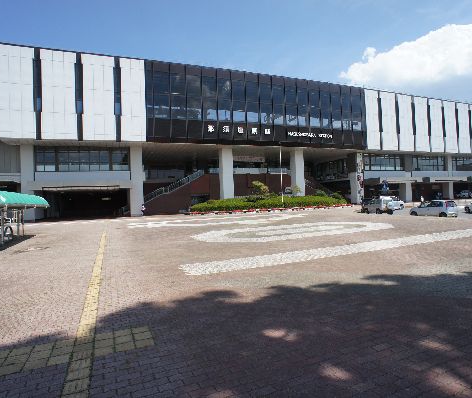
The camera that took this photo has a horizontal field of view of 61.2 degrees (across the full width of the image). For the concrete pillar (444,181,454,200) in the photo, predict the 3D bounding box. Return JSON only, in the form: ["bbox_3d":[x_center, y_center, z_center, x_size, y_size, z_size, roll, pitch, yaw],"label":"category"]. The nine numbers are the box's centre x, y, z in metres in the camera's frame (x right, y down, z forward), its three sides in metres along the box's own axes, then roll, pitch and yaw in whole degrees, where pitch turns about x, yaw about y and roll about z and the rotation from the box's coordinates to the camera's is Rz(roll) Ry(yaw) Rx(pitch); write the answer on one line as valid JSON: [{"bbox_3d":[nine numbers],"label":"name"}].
[{"bbox_3d":[49.263,-1.921,92.520,1.692,4.183,1.643,-2,0,-28],"label":"concrete pillar"}]

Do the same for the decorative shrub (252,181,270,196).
[{"bbox_3d":[3.729,-1.367,61.753,2.100,2.700,1.900,-2,0,-28],"label":"decorative shrub"}]

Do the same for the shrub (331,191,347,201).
[{"bbox_3d":[18.311,-0.548,70.491,1.950,1.800,1.900,-2,0,-28],"label":"shrub"}]

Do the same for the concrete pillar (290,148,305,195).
[{"bbox_3d":[11.175,-3.797,72.279,1.692,10.480,1.643,-2,0,-28],"label":"concrete pillar"}]

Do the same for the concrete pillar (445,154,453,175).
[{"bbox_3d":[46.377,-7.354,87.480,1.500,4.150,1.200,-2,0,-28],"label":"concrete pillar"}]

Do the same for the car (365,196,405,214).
[{"bbox_3d":[15.587,0.736,42.500,1.600,1.700,3.700,-2,0,-33],"label":"car"}]

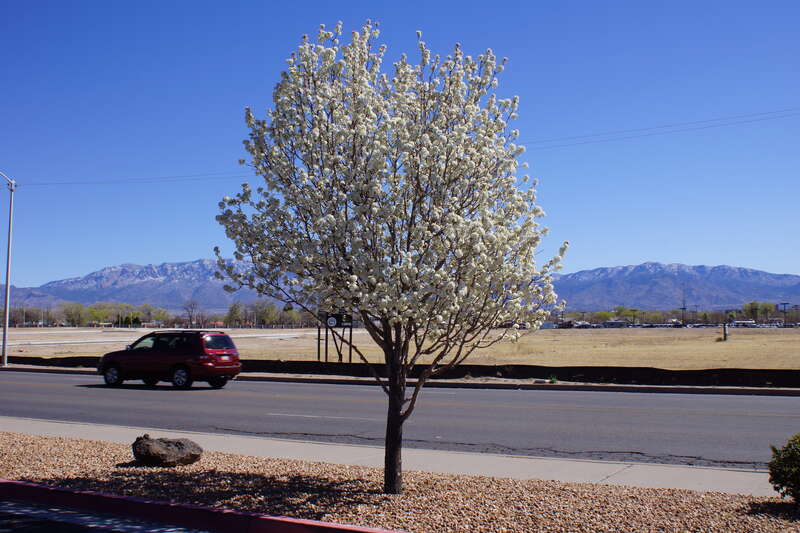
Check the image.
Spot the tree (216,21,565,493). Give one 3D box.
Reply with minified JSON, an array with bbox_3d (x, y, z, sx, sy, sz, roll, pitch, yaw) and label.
[{"bbox_3d":[-0.080,-0.130,8.650,3.500,4.750,3.400,0,-4,0],"label":"tree"}]

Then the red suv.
[{"bbox_3d":[-7.420,2.930,27.650,4.690,1.740,1.840,-2,-4,27],"label":"red suv"}]

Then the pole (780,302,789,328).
[{"bbox_3d":[133.200,17.000,300.000,2.700,8.900,0.600,-1,-4,23],"label":"pole"}]

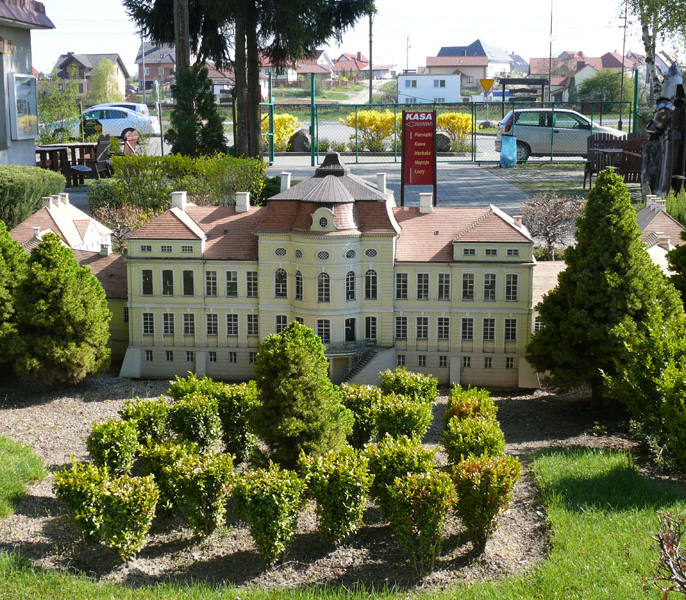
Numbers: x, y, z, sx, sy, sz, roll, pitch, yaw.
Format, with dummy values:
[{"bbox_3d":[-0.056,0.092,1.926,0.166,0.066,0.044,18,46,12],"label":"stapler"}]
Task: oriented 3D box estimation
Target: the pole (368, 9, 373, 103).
[{"bbox_3d":[2.332,-19.816,95.005,0.280,8.530,0.280,0,10,0],"label":"pole"}]

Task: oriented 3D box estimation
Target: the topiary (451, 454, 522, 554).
[{"bbox_3d":[0.519,0.752,4.085,0.249,0.327,0.249,0,10,0],"label":"topiary"}]

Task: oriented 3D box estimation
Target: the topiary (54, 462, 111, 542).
[{"bbox_3d":[-0.963,0.756,4.187,0.209,0.304,0.209,0,10,0],"label":"topiary"}]

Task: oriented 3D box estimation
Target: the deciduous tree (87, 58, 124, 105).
[{"bbox_3d":[-34.606,-31.764,165.000,5.000,6.700,5.000,0,10,0],"label":"deciduous tree"}]

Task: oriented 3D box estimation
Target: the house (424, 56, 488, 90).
[{"bbox_3d":[20.542,-40.635,204.048,10.900,5.788,9.000,0,10,0],"label":"house"}]

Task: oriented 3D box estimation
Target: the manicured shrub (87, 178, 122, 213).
[{"bbox_3d":[-3.613,-1.550,17.081,0.528,0.522,0.528,0,10,0],"label":"manicured shrub"}]

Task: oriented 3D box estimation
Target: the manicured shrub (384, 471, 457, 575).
[{"bbox_3d":[0.274,0.782,3.927,0.246,0.324,0.246,0,10,0],"label":"manicured shrub"}]

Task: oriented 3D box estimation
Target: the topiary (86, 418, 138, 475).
[{"bbox_3d":[-0.976,0.660,4.785,0.215,0.278,0.215,0,10,0],"label":"topiary"}]

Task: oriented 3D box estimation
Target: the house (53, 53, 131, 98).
[{"bbox_3d":[-44.014,-38.882,197.000,10.900,8.300,10.200,2,10,11],"label":"house"}]

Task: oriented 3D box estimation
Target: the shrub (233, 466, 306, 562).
[{"bbox_3d":[-0.255,0.765,3.976,0.254,0.353,0.254,0,10,0],"label":"shrub"}]

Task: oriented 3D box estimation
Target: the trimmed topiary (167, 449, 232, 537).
[{"bbox_3d":[-0.530,0.737,4.241,0.234,0.322,0.234,0,10,0],"label":"trimmed topiary"}]

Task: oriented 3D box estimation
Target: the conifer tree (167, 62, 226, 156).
[{"bbox_3d":[-3.153,-3.798,24.208,1.280,2.382,1.250,0,10,0],"label":"conifer tree"}]

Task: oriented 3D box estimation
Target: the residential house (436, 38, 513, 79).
[{"bbox_3d":[30.773,-56.398,265.000,12.600,10.000,11.800,6,11,31],"label":"residential house"}]

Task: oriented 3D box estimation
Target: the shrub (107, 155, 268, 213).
[{"bbox_3d":[-2.057,-1.436,14.977,2.000,0.917,0.850,0,10,0],"label":"shrub"}]

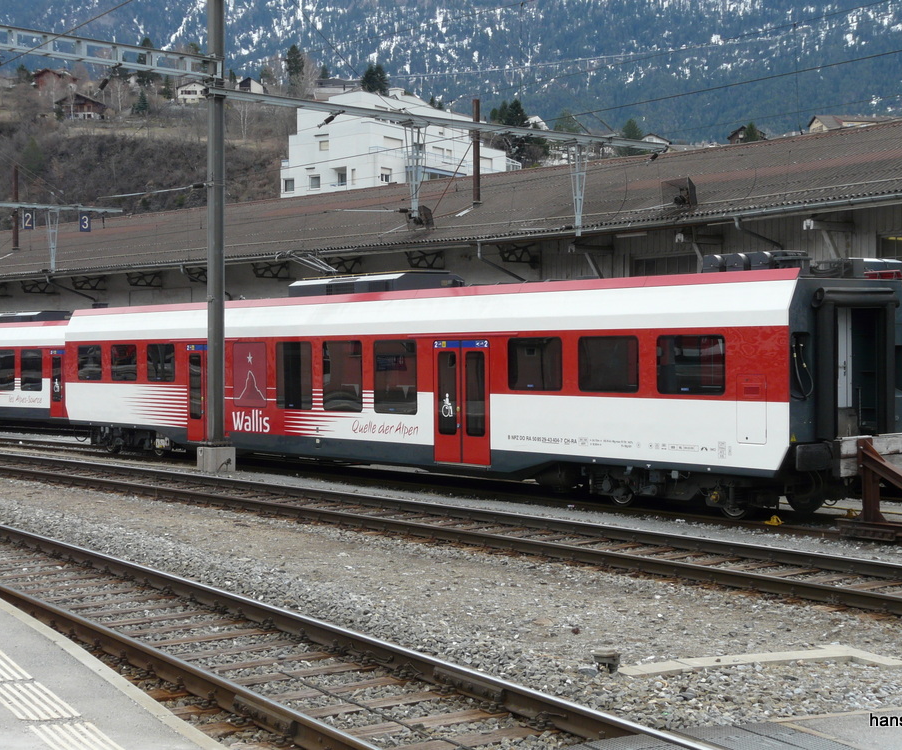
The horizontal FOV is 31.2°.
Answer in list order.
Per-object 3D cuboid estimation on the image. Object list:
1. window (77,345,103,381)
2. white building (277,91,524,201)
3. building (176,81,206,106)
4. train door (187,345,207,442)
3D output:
[{"bbox_3d":[-9.177,-0.311,41.252,0.080,0.902,1.469,-1,1,-37],"label":"window"},{"bbox_3d":[-4.276,-19.050,146.039,10.600,11.500,22.000,0,1,35],"label":"white building"},{"bbox_3d":[-69.107,-75.884,435.000,9.400,6.600,10.000,0,1,-3],"label":"building"},{"bbox_3d":[-5.513,0.413,36.442,0.100,2.192,1.639,-1,1,-37],"label":"train door"}]

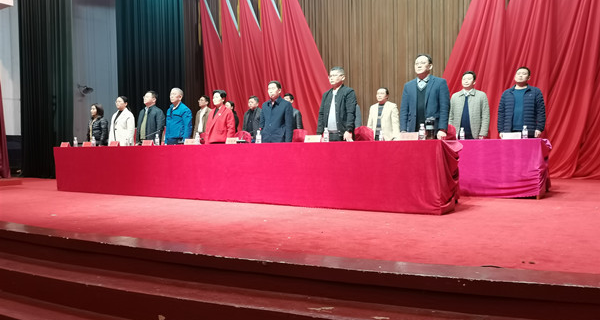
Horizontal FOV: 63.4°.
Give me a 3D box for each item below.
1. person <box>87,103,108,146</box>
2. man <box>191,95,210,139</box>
[{"bbox_3d":[-3.757,-0.271,9.082,0.450,1.567,0.300,0,2,32],"label":"person"},{"bbox_3d":[-1.951,-0.436,10.065,0.490,1.777,0.310,0,2,32],"label":"man"}]

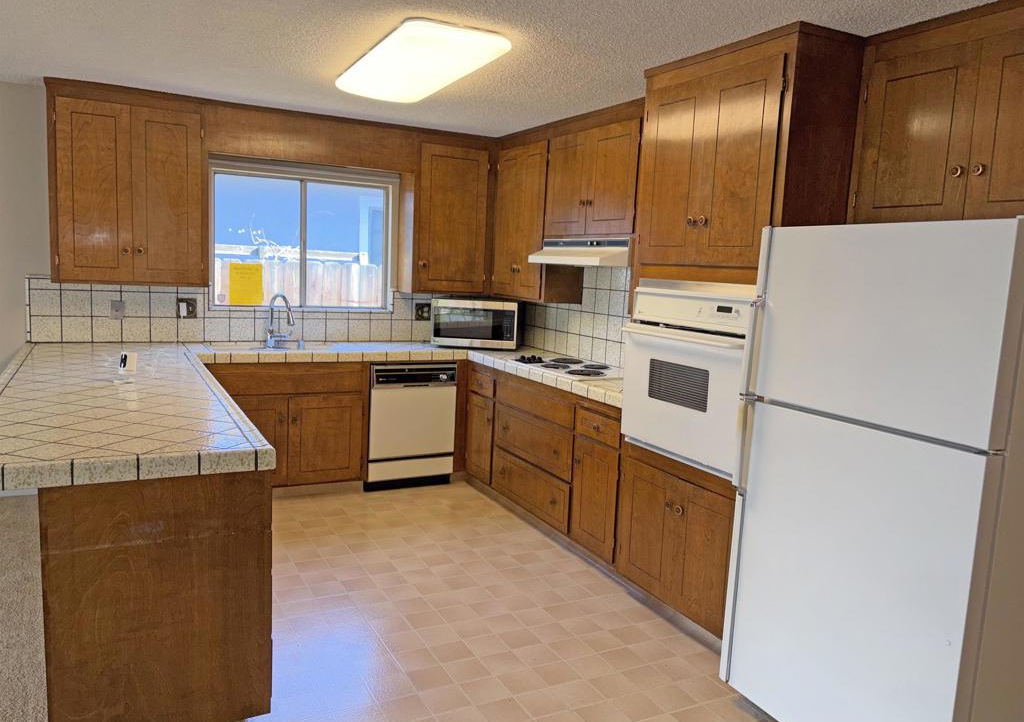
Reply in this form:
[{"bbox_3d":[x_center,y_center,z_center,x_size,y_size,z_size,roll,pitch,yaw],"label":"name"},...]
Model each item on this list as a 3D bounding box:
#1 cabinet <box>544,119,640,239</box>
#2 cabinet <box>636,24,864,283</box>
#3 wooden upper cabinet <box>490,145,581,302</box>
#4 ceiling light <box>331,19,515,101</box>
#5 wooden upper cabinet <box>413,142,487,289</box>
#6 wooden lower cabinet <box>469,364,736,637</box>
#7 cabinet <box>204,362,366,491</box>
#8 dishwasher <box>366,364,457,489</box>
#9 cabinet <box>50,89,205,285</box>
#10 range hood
[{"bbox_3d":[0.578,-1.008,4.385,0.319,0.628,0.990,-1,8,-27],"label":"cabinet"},{"bbox_3d":[1.024,-0.769,3.203,0.597,0.904,0.874,-1,8,-27],"label":"cabinet"},{"bbox_3d":[0.179,-0.926,5.175,0.319,1.020,0.759,-1,8,-27],"label":"wooden upper cabinet"},{"bbox_3d":[-0.455,-1.281,3.403,0.434,0.085,1.232,-1,8,-27],"label":"ceiling light"},{"bbox_3d":[-0.459,-0.989,5.446,0.590,1.020,0.319,-1,8,-27],"label":"wooden upper cabinet"},{"bbox_3d":[0.546,0.592,4.187,0.597,0.850,2.658,-1,8,-27],"label":"wooden lower cabinet"},{"bbox_3d":[-1.500,0.395,4.957,0.980,0.840,0.607,-1,8,-27],"label":"cabinet"},{"bbox_3d":[-0.773,0.397,5.304,0.602,0.851,0.596,-1,8,-27],"label":"dishwasher"},{"bbox_3d":[-2.247,-0.974,4.540,0.816,1.040,0.319,-1,8,-27],"label":"cabinet"},{"bbox_3d":[0.488,-0.619,4.401,0.476,0.154,0.838,-1,8,-27],"label":"range hood"}]

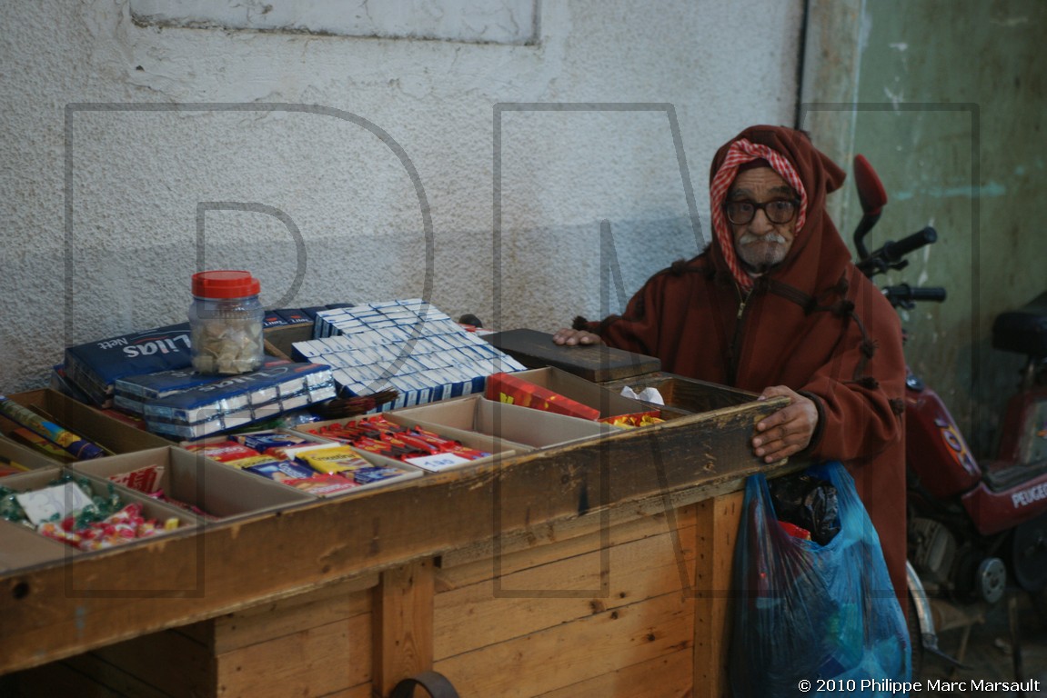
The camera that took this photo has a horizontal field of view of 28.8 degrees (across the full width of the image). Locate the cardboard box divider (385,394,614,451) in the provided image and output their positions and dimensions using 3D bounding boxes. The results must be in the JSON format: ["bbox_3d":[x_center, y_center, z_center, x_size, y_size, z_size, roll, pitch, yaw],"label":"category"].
[{"bbox_3d":[-0.026,0.157,3.346,0.183,0.075,0.322,-11,17,-39],"label":"cardboard box divider"}]

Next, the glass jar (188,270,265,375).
[{"bbox_3d":[-0.489,-0.043,3.350,0.124,0.156,0.124,0,13,0],"label":"glass jar"}]

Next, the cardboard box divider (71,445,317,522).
[{"bbox_3d":[-0.493,0.232,3.018,0.174,0.075,0.381,-11,17,-39],"label":"cardboard box divider"}]

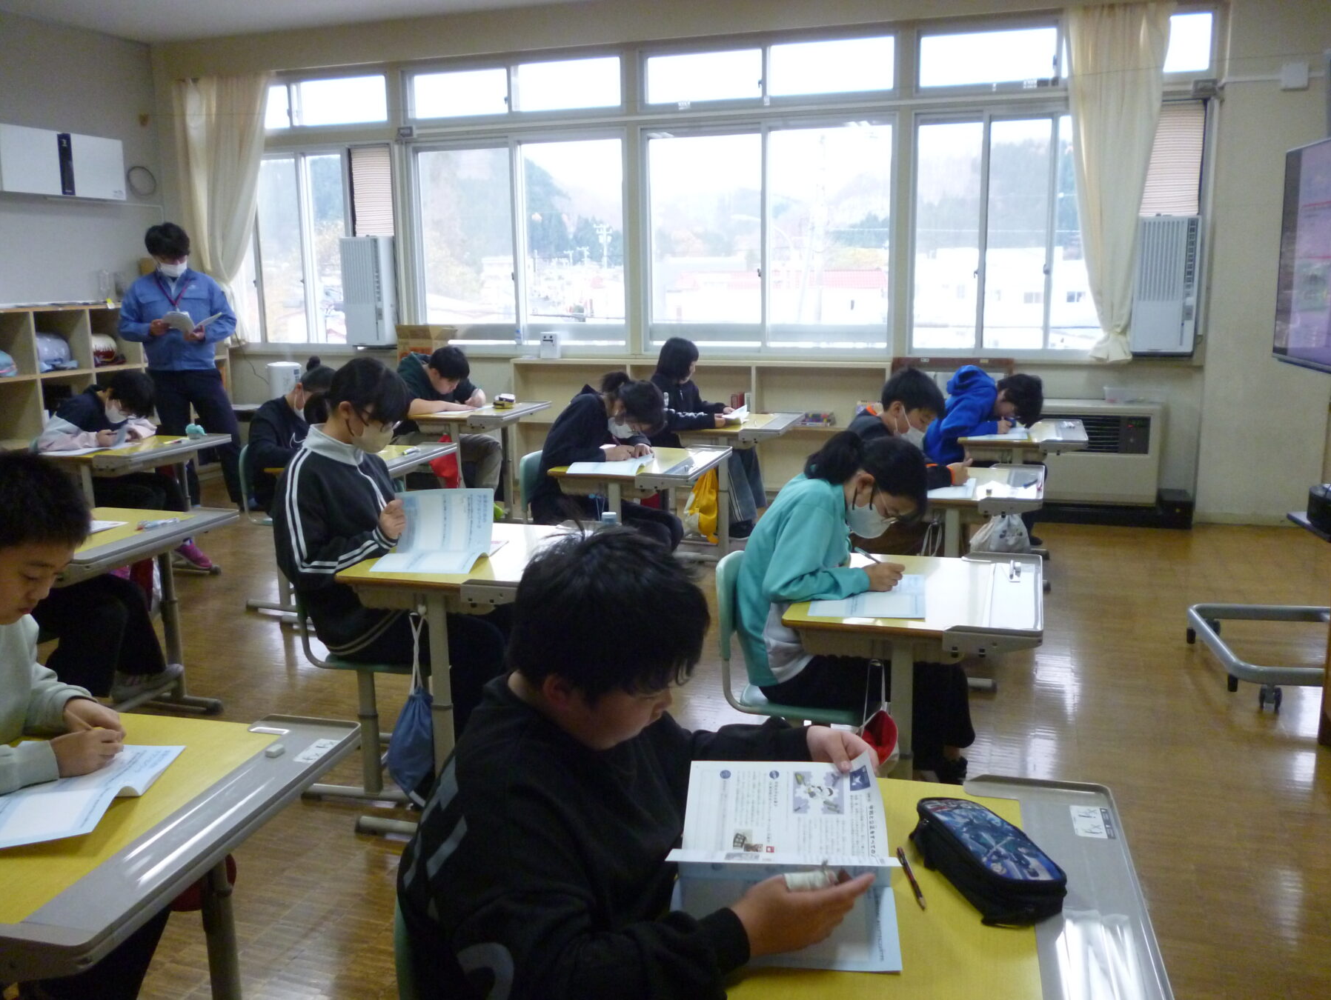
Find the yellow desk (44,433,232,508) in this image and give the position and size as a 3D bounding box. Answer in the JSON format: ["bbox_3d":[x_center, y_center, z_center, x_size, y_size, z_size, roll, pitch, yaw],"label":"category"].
[{"bbox_3d":[-2.395,0.081,4.945,0.540,0.688,0.630,3,13,16],"label":"yellow desk"}]

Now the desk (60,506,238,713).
[{"bbox_3d":[-1.739,0.414,3.318,0.565,0.661,0.660,3,12,17],"label":"desk"}]

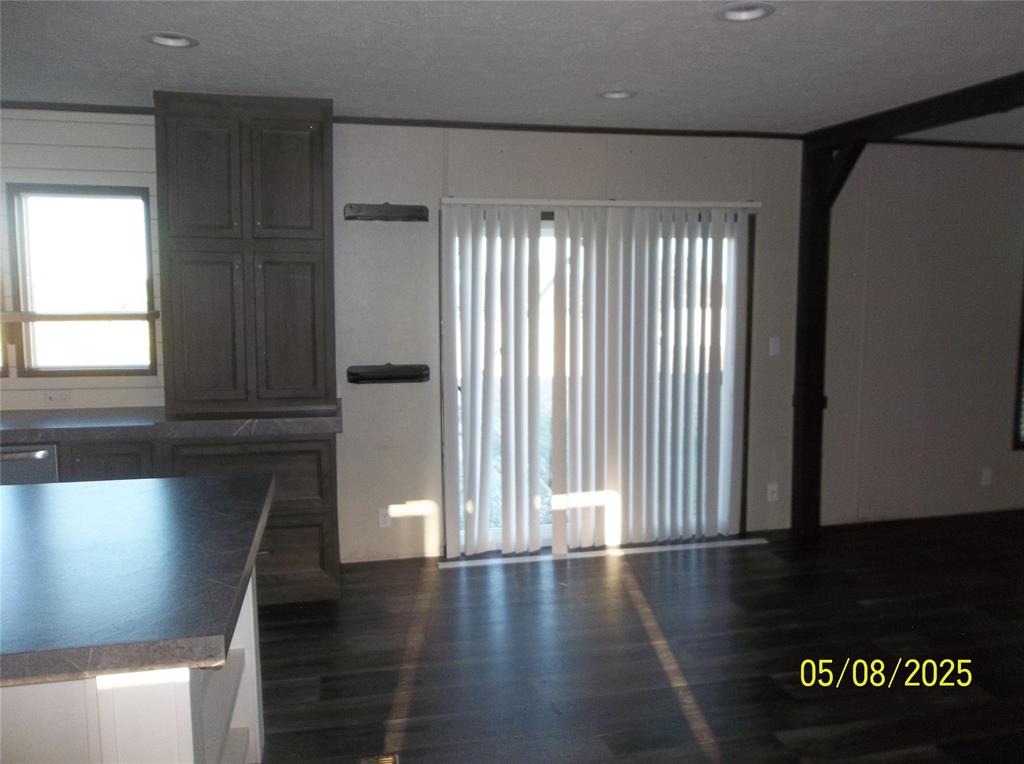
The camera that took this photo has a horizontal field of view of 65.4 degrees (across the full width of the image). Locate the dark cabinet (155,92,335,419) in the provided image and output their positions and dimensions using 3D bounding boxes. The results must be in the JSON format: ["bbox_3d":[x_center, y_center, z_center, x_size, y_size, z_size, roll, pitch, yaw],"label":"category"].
[{"bbox_3d":[-1.329,-0.631,4.092,0.812,1.537,0.348,-2,6,-13],"label":"dark cabinet"}]

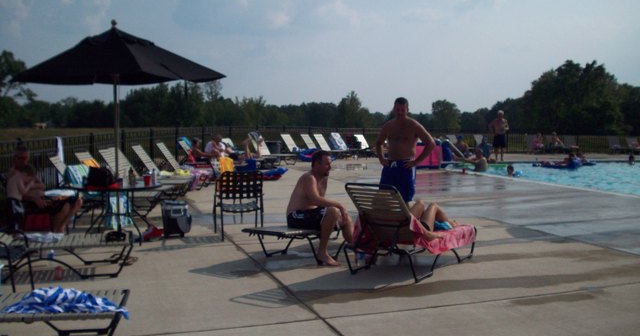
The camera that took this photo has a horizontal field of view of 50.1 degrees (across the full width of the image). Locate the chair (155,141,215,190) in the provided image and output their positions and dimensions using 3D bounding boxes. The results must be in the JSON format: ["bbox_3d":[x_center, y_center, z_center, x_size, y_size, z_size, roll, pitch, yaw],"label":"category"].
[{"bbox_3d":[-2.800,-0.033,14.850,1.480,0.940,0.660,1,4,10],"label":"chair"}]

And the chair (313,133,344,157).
[{"bbox_3d":[0.460,-0.691,23.900,1.450,0.920,0.660,2,5,26],"label":"chair"}]

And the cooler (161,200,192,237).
[{"bbox_3d":[-1.913,0.664,9.089,0.380,0.470,0.320,-1,4,-12],"label":"cooler"}]

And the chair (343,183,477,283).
[{"bbox_3d":[0.975,0.576,7.080,0.680,0.870,1.560,3,5,34],"label":"chair"}]

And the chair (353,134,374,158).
[{"bbox_3d":[1.972,-0.813,26.709,1.650,0.920,0.660,3,5,35],"label":"chair"}]

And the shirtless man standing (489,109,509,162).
[{"bbox_3d":[6.466,-1.157,24.781,0.620,1.790,0.380,-1,4,-12],"label":"shirtless man standing"}]

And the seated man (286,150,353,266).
[{"bbox_3d":[-0.005,0.408,7.447,0.680,1.200,0.500,1,4,22],"label":"seated man"}]

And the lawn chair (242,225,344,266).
[{"bbox_3d":[-0.008,0.792,7.908,0.690,0.370,1.930,3,5,34],"label":"lawn chair"}]

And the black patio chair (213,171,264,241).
[{"bbox_3d":[-1.050,0.451,8.840,0.570,0.860,0.620,-1,4,-17],"label":"black patio chair"}]

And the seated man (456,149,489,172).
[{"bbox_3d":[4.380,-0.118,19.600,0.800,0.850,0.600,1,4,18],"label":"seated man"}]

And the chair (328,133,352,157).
[{"bbox_3d":[0.900,-0.745,24.500,1.420,0.940,0.660,2,5,26],"label":"chair"}]

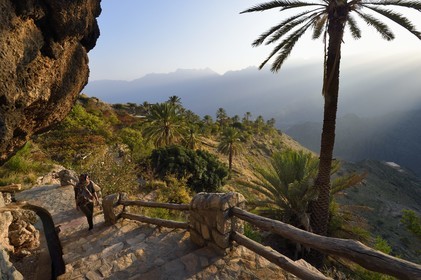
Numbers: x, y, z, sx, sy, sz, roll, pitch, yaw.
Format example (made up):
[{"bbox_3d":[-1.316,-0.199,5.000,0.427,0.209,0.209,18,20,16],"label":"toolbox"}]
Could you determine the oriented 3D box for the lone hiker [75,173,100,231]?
[{"bbox_3d":[-3.404,1.743,5.838,0.620,1.680,0.450,-7,13,-33],"label":"lone hiker"}]

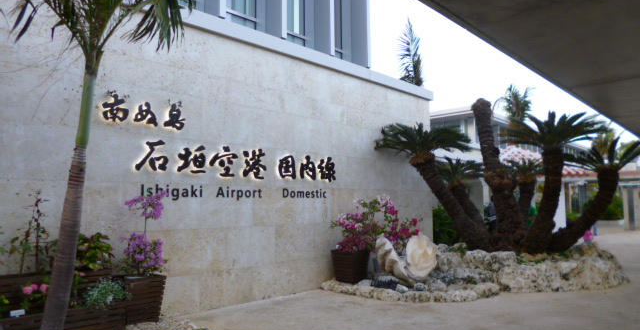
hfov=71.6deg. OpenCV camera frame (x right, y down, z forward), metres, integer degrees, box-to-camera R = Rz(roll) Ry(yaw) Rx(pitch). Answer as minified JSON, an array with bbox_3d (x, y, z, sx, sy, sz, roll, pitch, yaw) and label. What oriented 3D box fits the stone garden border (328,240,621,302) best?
[{"bbox_3d":[3.018,1.896,8.338,5.911,0.660,2.574,1,-6,-15],"label":"stone garden border"}]

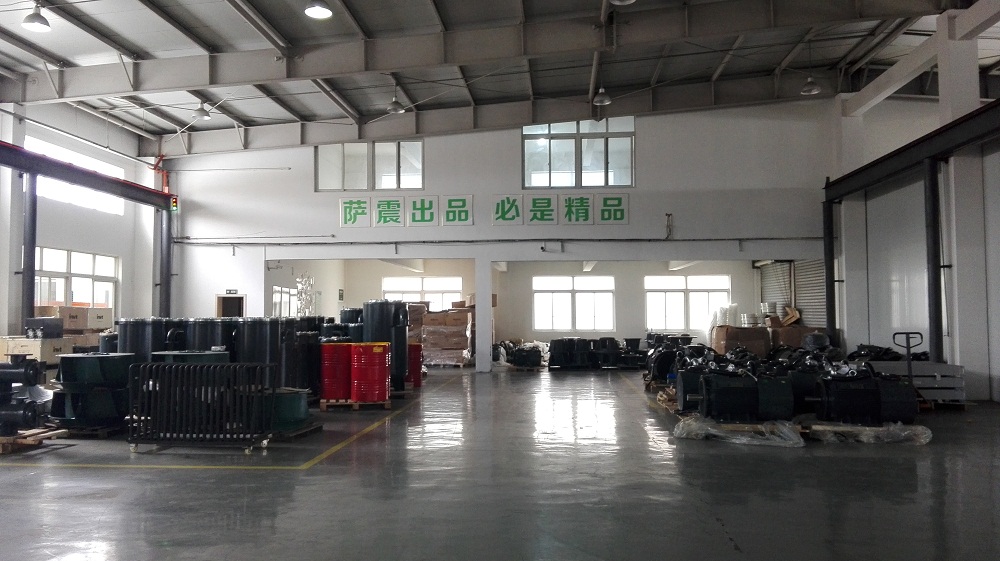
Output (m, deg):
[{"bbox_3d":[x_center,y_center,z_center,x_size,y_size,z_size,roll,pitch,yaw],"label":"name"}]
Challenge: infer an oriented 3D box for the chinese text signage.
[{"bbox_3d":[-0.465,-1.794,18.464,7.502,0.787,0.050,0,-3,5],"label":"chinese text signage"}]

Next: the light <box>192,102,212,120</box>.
[{"bbox_3d":[-6.978,-3.986,16.753,0.420,0.368,0.420,0,-3,5],"label":"light"}]

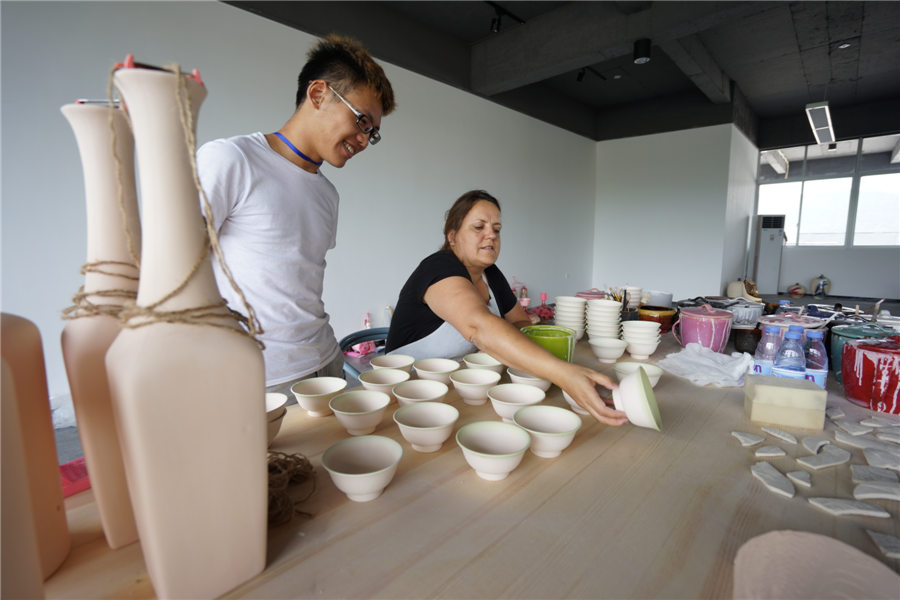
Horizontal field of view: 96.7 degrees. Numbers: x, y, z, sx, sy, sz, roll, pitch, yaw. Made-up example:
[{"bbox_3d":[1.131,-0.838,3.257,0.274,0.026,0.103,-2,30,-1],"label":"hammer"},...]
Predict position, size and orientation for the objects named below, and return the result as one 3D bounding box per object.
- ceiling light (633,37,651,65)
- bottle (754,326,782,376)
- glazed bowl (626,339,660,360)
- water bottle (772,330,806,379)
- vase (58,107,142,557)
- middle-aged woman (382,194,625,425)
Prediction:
[{"bbox_3d":[1.824,-2.345,3.800,0.142,0.182,0.142,0,8,0],"label":"ceiling light"},{"bbox_3d":[0.797,0.155,0.997,0.060,0.177,0.060,-1,8,0],"label":"bottle"},{"bbox_3d":[0.643,0.164,1.354,0.126,0.062,0.126,-1,8,0],"label":"glazed bowl"},{"bbox_3d":[0.841,0.169,0.993,0.063,0.182,0.063,-1,8,0],"label":"water bottle"},{"bbox_3d":[-0.431,0.040,0.538,0.135,0.547,0.135,7,11,44],"label":"vase"},{"bbox_3d":[0.174,0.295,1.288,0.600,1.280,0.900,-8,11,-44],"label":"middle-aged woman"}]

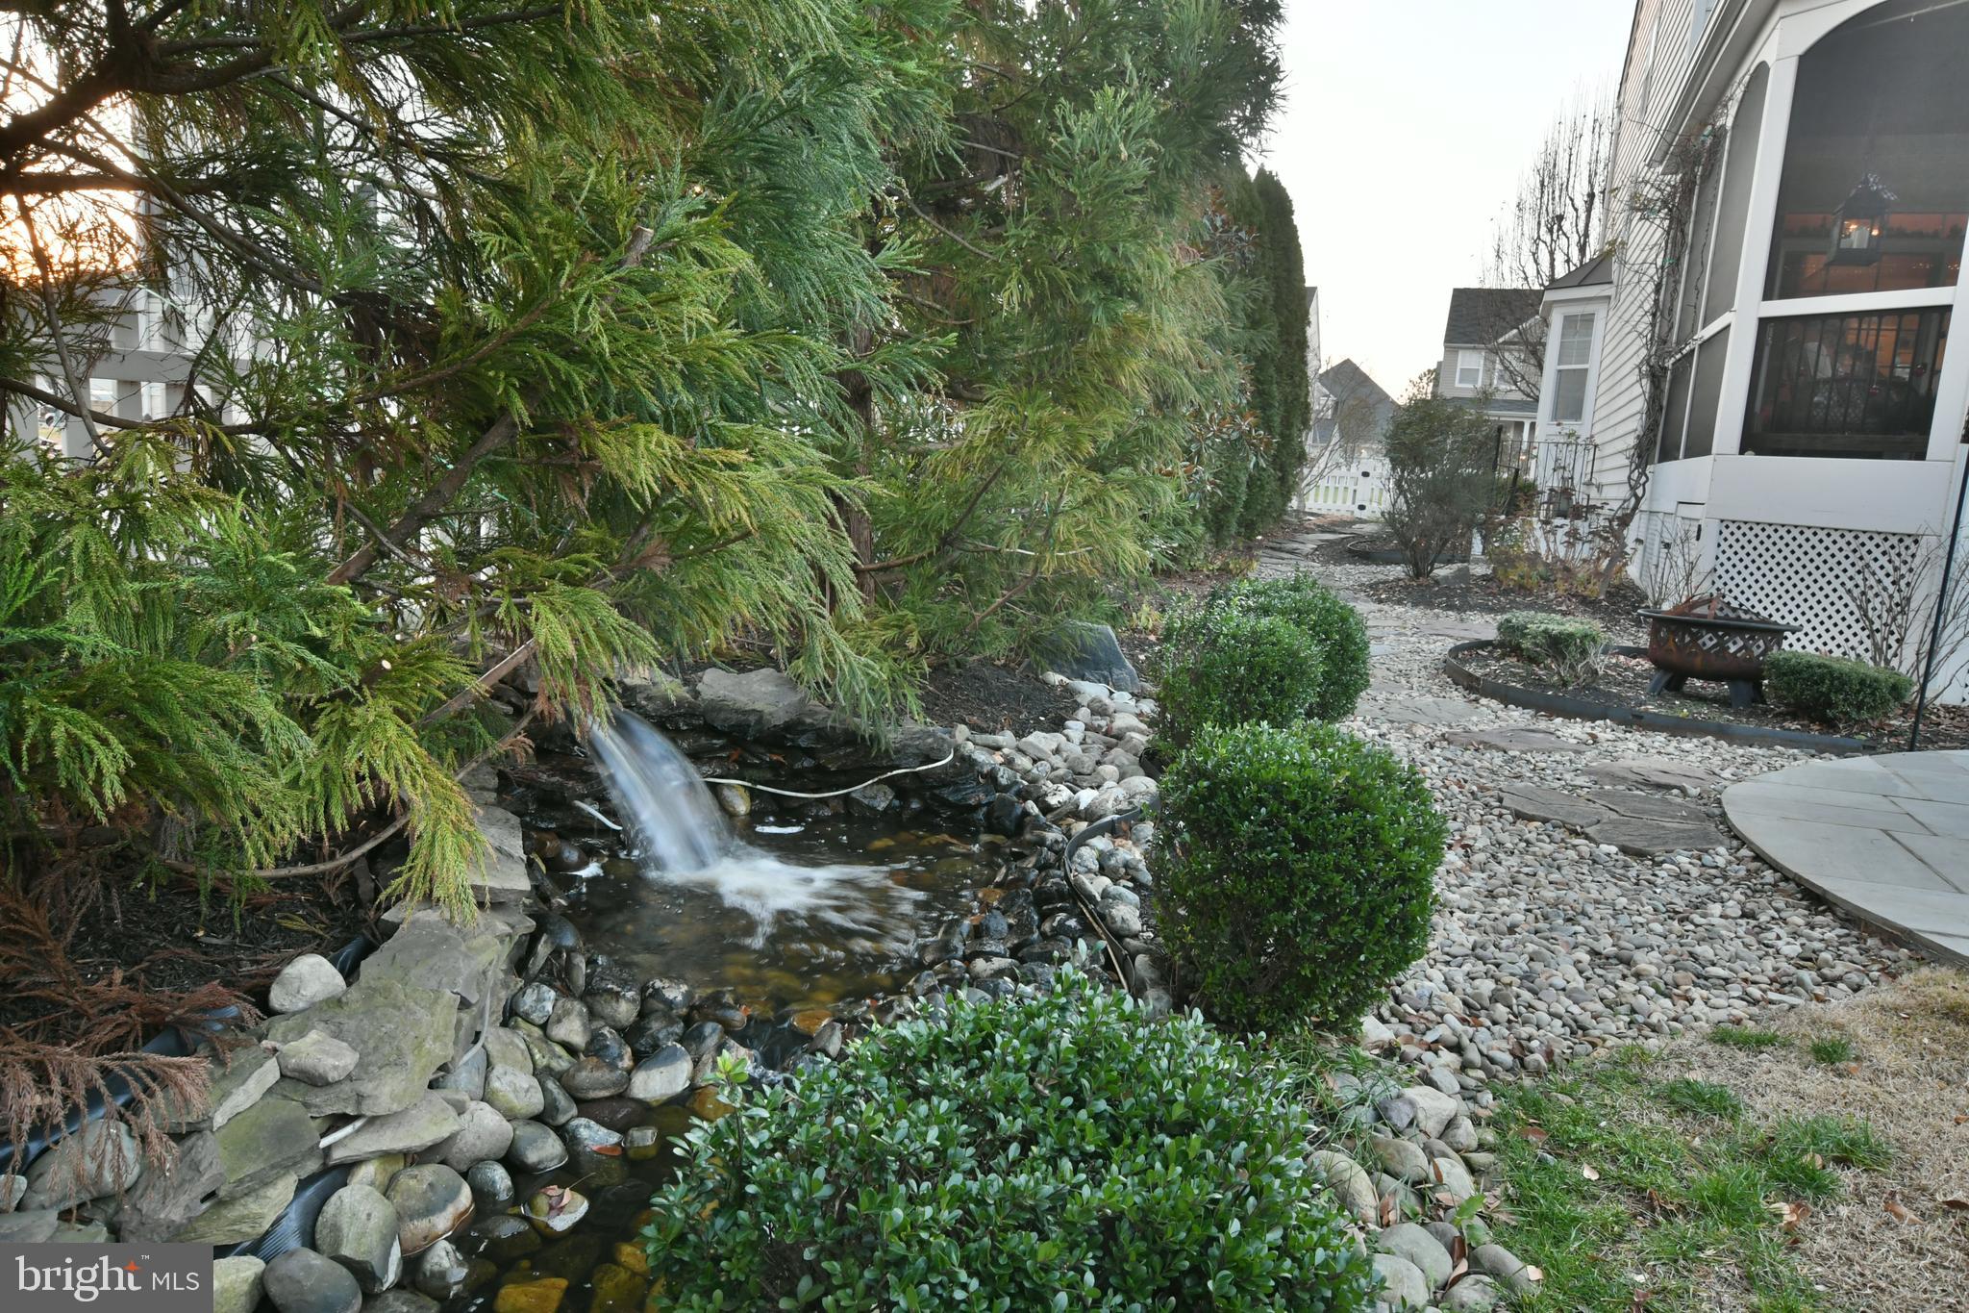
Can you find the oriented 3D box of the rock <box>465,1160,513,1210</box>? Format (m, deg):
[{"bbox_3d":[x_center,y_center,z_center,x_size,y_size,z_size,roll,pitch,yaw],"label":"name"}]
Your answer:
[{"bbox_3d":[-0.900,0.960,2.386,0.084,0.086,0.089,4,9,0],"label":"rock"}]

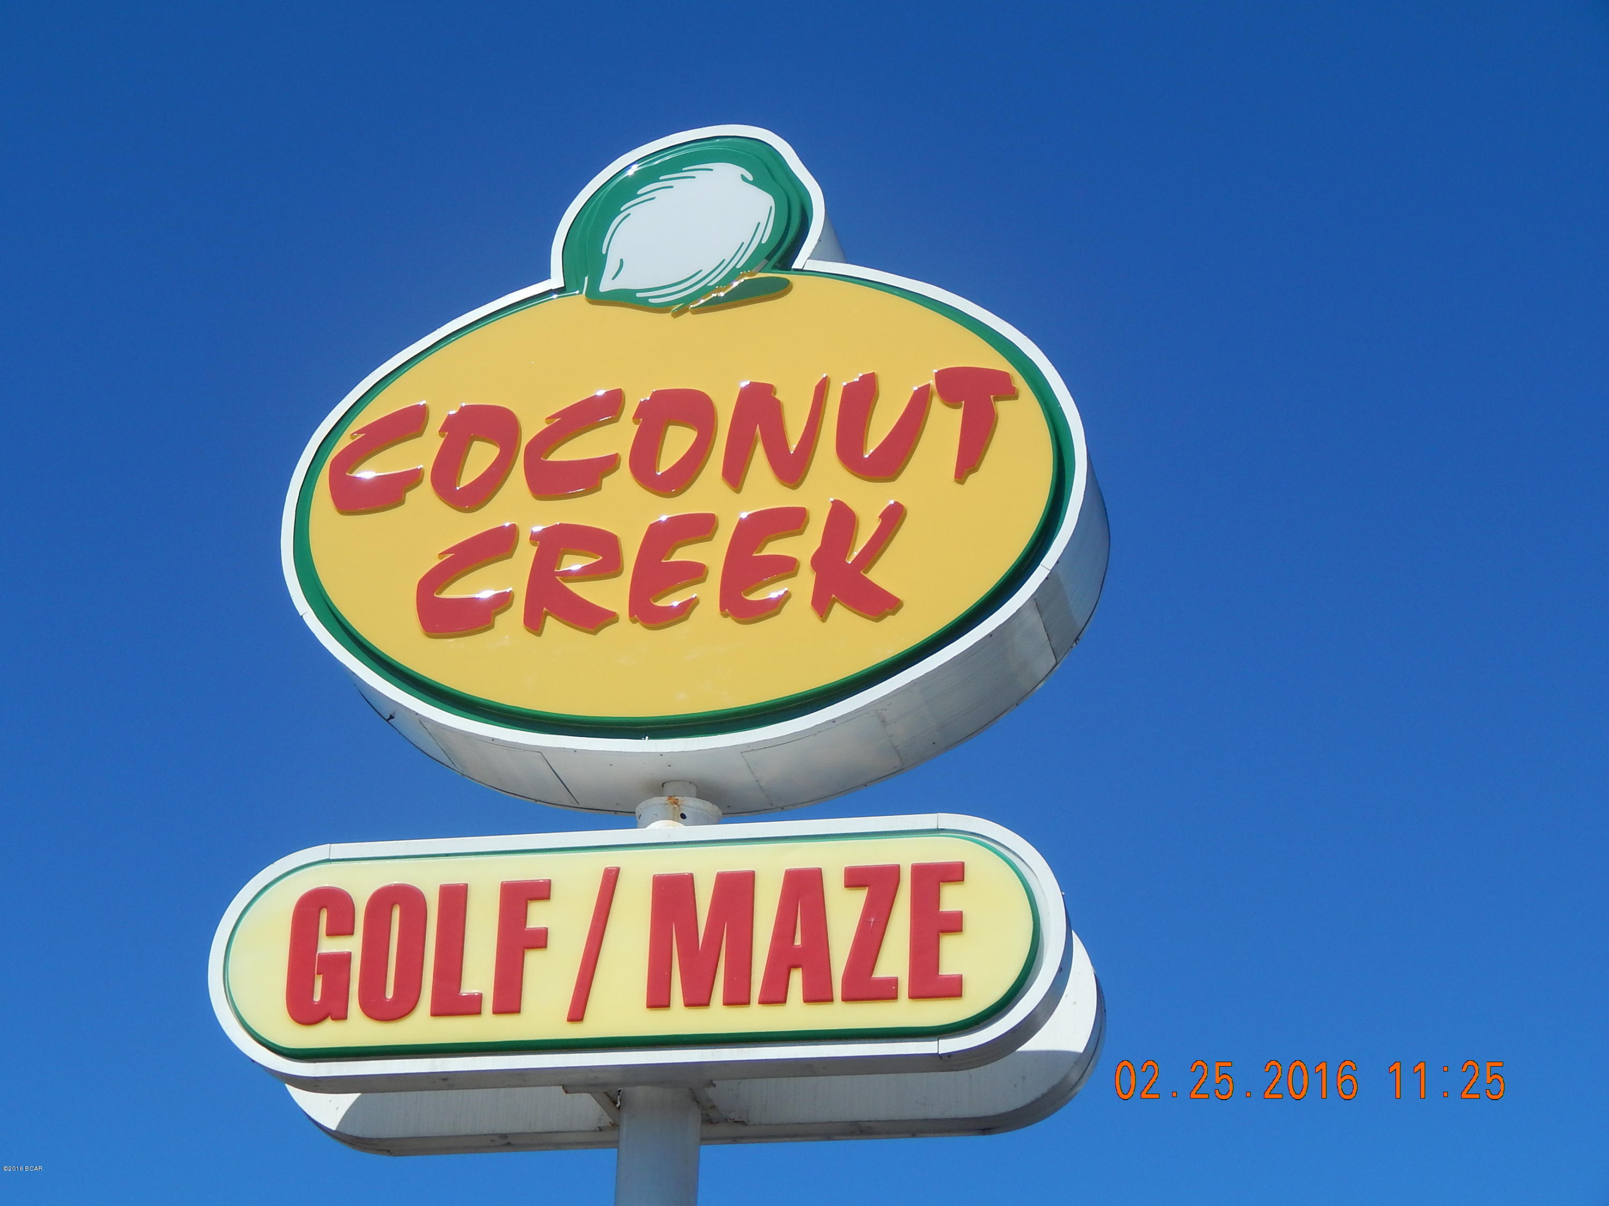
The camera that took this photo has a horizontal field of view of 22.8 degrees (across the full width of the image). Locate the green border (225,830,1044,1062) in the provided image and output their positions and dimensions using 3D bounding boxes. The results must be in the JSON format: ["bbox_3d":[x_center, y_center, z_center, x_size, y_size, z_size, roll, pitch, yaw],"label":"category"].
[{"bbox_3d":[-0.578,1.135,13.127,2.772,0.728,0.064,-4,-25,12],"label":"green border"}]

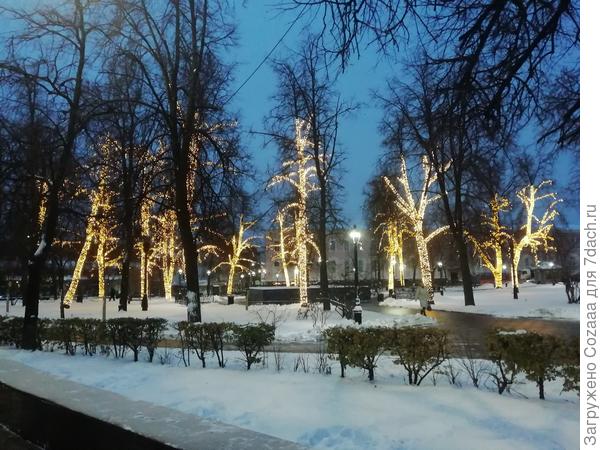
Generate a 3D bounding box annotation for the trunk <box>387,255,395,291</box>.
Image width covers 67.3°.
[{"bbox_3d":[9.634,5.082,48.000,0.720,3.860,0.770,-1,-7,0],"label":"trunk"}]

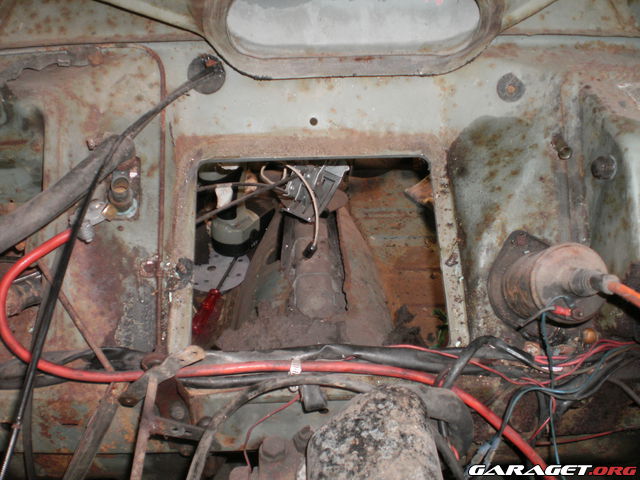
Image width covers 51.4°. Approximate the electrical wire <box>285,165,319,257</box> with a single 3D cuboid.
[{"bbox_3d":[-0.022,-0.036,0.790,0.041,0.108,0.040,-1,15,0],"label":"electrical wire"}]

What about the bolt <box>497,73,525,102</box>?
[{"bbox_3d":[0.190,-0.152,0.665,0.028,0.028,0.009,0,-6,3],"label":"bolt"}]

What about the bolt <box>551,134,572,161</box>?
[{"bbox_3d":[0.230,-0.088,0.635,0.014,0.014,0.026,-3,40,-4],"label":"bolt"}]

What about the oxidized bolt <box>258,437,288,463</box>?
[{"bbox_3d":[-0.035,0.154,0.490,0.018,0.013,0.018,0,56,0],"label":"oxidized bolt"}]

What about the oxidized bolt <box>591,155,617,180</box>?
[{"bbox_3d":[0.260,-0.066,0.610,0.023,0.023,0.013,0,6,30],"label":"oxidized bolt"}]

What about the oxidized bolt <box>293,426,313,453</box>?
[{"bbox_3d":[-0.013,0.151,0.505,0.016,0.018,0.016,8,51,-10],"label":"oxidized bolt"}]

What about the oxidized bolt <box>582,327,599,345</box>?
[{"bbox_3d":[0.238,0.084,0.585,0.013,0.013,0.011,-3,-15,11],"label":"oxidized bolt"}]

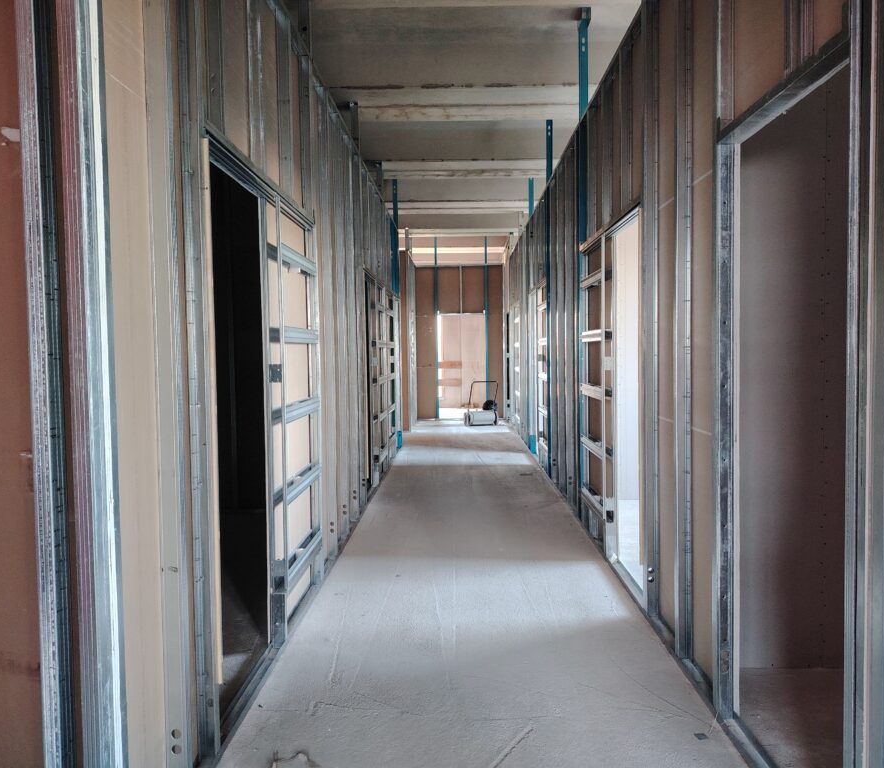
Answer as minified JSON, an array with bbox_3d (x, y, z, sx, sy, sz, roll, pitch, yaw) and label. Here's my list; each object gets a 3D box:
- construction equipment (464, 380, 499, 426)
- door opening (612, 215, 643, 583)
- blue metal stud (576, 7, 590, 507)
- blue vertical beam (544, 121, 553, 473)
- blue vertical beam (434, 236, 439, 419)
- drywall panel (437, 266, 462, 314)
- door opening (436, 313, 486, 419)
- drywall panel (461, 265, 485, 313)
[{"bbox_3d":[0.732,0.370,13.150,0.580,0.840,0.500,-2,3,-16],"label":"construction equipment"},{"bbox_3d":[1.134,0.103,4.264,0.100,2.120,0.900,-1,3,1],"label":"door opening"},{"bbox_3d":[1.168,-0.991,5.841,0.085,4.200,0.060,-1,3,1],"label":"blue metal stud"},{"bbox_3d":[1.191,-0.955,7.869,0.080,3.940,0.060,-1,3,1],"label":"blue vertical beam"},{"bbox_3d":[-0.109,-1.156,14.397,0.065,3.770,0.070,-1,3,1],"label":"blue vertical beam"},{"bbox_3d":[0.146,-1.913,14.450,0.490,0.980,0.020,-1,3,1],"label":"drywall panel"},{"bbox_3d":[0.406,-0.365,14.400,0.970,2.120,0.100,-1,3,1],"label":"door opening"},{"bbox_3d":[0.631,-1.933,14.450,0.490,0.980,0.020,-1,3,1],"label":"drywall panel"}]

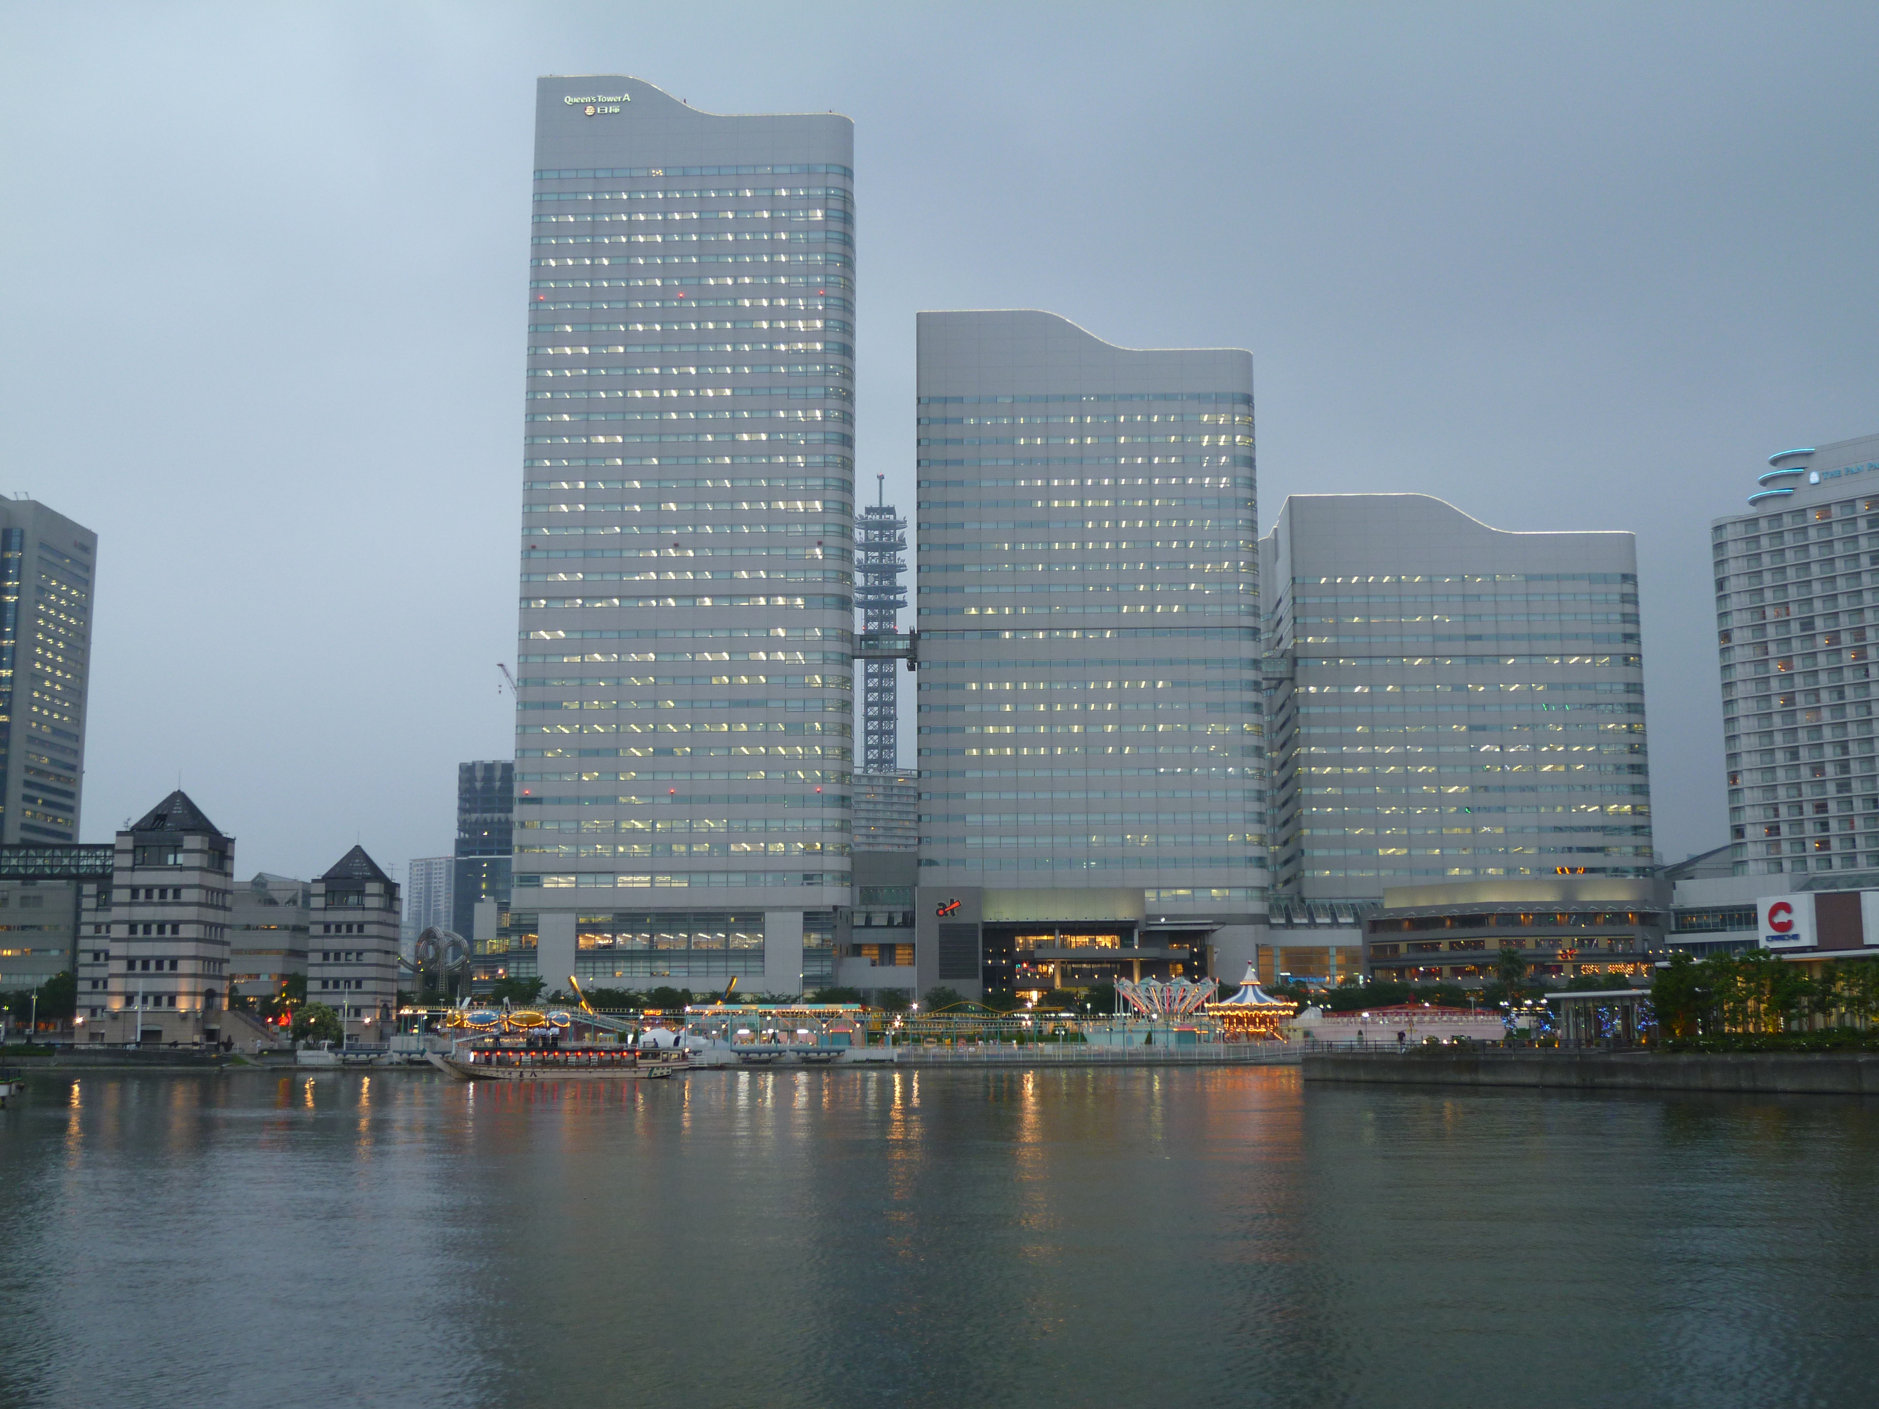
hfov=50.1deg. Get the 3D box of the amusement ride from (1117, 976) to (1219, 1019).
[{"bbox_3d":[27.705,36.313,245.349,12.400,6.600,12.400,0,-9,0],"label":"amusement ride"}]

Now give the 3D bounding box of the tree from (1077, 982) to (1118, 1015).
[{"bbox_3d":[24.874,47.282,316.478,6.600,6.900,6.600,0,-9,0],"label":"tree"}]

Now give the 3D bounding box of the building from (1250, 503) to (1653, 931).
[{"bbox_3d":[107.629,7.782,432.826,73.000,99.000,46.000,0,-9,2],"label":"building"}]

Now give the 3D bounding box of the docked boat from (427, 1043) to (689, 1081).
[{"bbox_3d":[-31.443,29.683,165.940,21.750,3.320,4.500,-1,-9,4],"label":"docked boat"}]

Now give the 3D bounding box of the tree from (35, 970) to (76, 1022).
[{"bbox_3d":[-133.579,45.642,304.722,6.800,10.350,6.500,-1,-9,2],"label":"tree"}]

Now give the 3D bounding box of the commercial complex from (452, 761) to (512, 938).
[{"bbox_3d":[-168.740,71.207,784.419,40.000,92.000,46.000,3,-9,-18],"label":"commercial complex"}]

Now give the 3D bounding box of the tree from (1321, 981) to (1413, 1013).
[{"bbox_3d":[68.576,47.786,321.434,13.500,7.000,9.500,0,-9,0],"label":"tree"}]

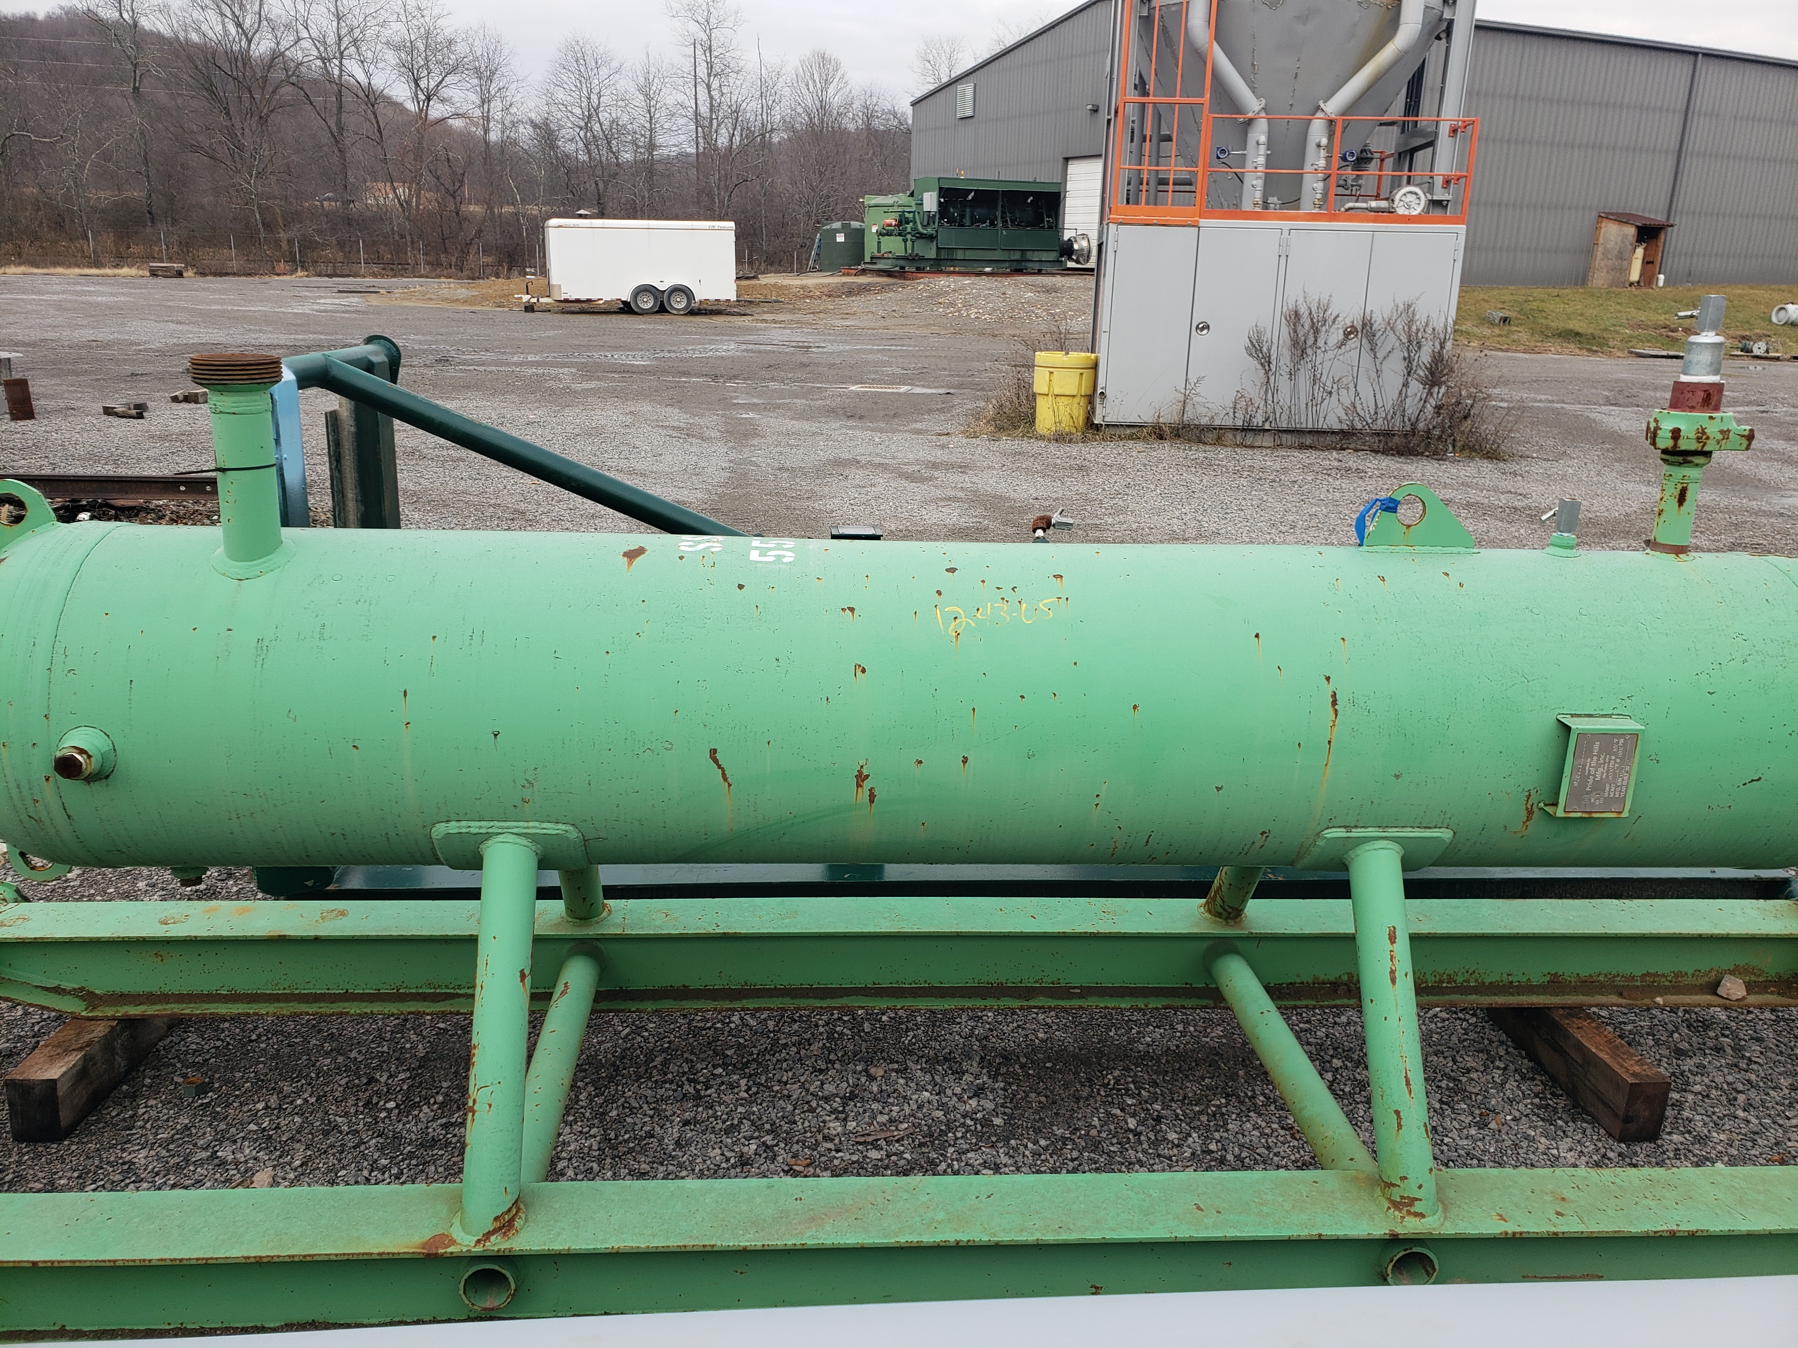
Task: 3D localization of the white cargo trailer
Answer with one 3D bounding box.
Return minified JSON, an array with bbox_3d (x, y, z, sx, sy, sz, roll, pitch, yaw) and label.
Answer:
[{"bbox_3d":[-6.922,-10.921,36.148,4.950,2.450,2.450,-2,18,-10],"label":"white cargo trailer"}]

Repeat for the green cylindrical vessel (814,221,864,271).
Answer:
[{"bbox_3d":[-1.878,-14.640,46.300,1.620,1.650,1.620,1,17,0],"label":"green cylindrical vessel"}]

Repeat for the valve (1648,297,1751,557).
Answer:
[{"bbox_3d":[1.243,-0.387,2.113,0.165,0.397,0.150,10,20,29],"label":"valve"}]

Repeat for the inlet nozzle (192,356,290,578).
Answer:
[{"bbox_3d":[-0.952,-0.311,1.967,0.132,0.287,0.132,1,17,-4],"label":"inlet nozzle"}]

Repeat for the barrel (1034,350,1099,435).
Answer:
[{"bbox_3d":[1.609,-2.746,13.143,0.610,0.770,0.610,1,17,0],"label":"barrel"}]

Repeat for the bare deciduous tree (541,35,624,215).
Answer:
[{"bbox_3d":[-19.644,-32.321,83.936,5.600,13.833,5.600,1,17,0],"label":"bare deciduous tree"}]

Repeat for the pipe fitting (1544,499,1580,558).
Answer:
[{"bbox_3d":[1.244,-0.273,2.527,0.058,0.103,0.058,1,15,-4],"label":"pipe fitting"}]

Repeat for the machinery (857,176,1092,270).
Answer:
[{"bbox_3d":[2.461,-15.070,45.373,7.100,2.880,2.600,-6,19,-22],"label":"machinery"}]

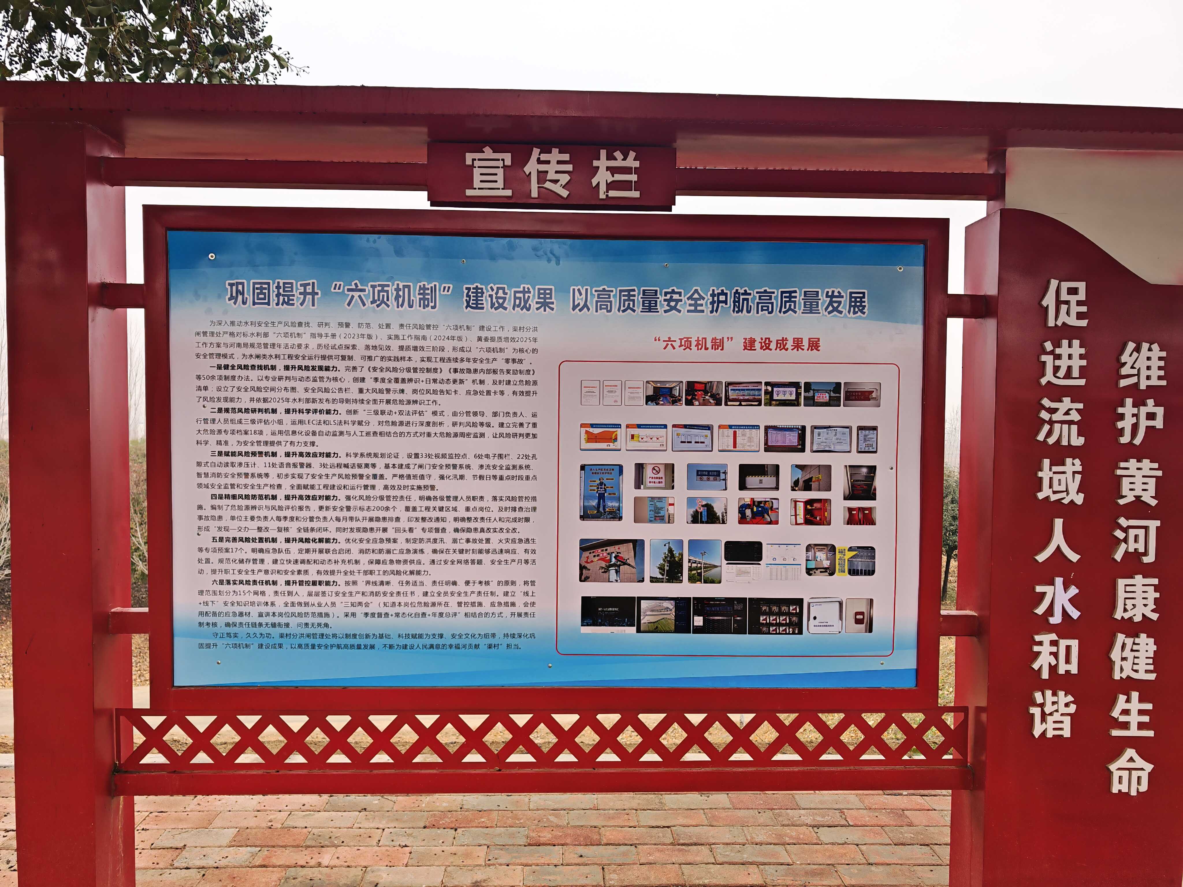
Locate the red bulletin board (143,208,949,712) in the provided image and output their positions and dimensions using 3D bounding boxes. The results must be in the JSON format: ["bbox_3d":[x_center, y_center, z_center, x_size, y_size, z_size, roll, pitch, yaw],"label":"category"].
[{"bbox_3d":[-0.106,0.051,2.201,2.108,1.317,0.060,0,2,-2],"label":"red bulletin board"}]

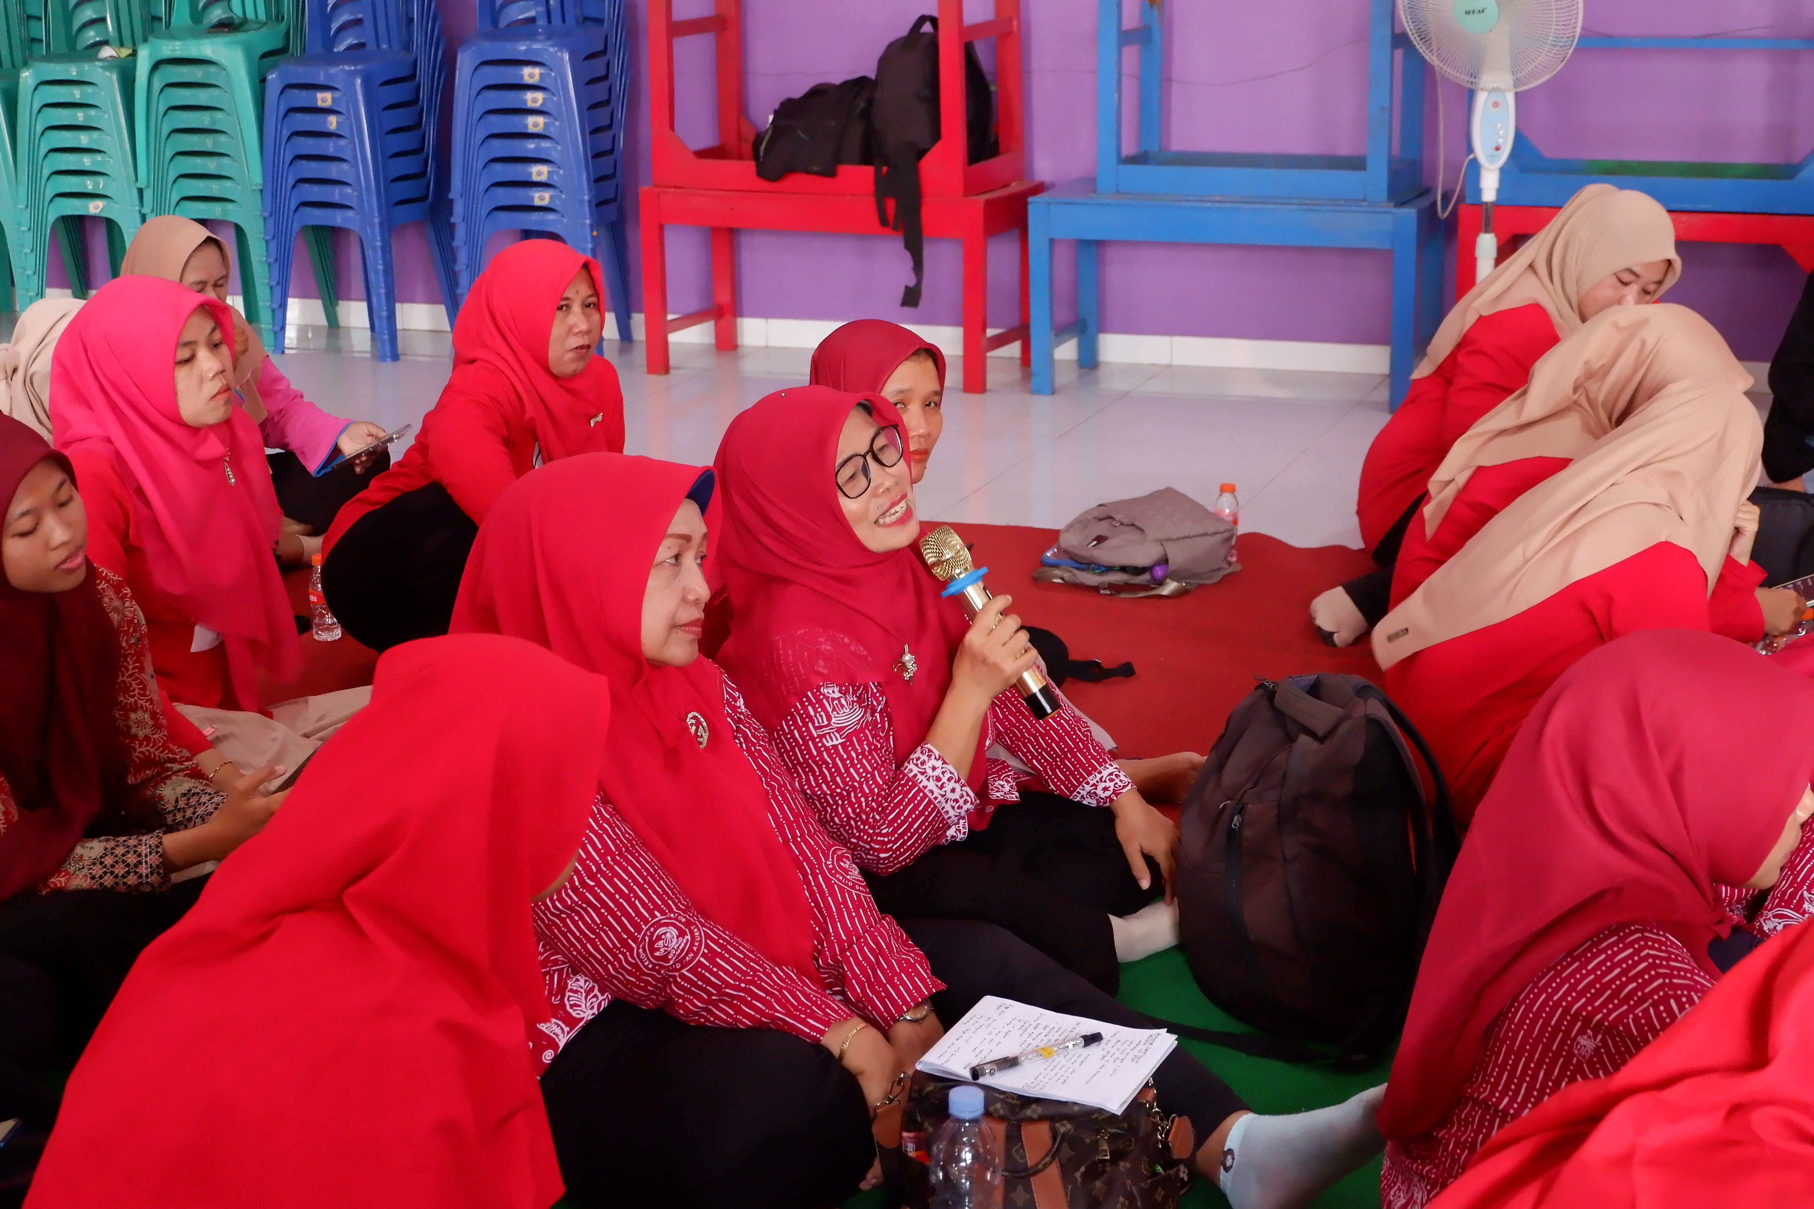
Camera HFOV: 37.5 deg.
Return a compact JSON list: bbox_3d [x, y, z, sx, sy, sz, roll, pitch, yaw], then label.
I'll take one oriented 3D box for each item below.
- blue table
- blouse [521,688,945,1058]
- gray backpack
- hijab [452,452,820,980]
[{"bbox_3d":[0.859,-0.810,6.920,1.000,0.510,0.435,5,16,21],"label":"blue table"},{"bbox_3d":[-0.193,0.276,2.760,0.420,0.460,0.440,7,17,27],"label":"blouse"},{"bbox_3d":[0.444,-0.117,5.147,0.360,0.140,0.280,-8,17,-24],"label":"gray backpack"},{"bbox_3d":[-0.279,0.107,2.720,0.400,0.500,0.380,6,17,26],"label":"hijab"}]

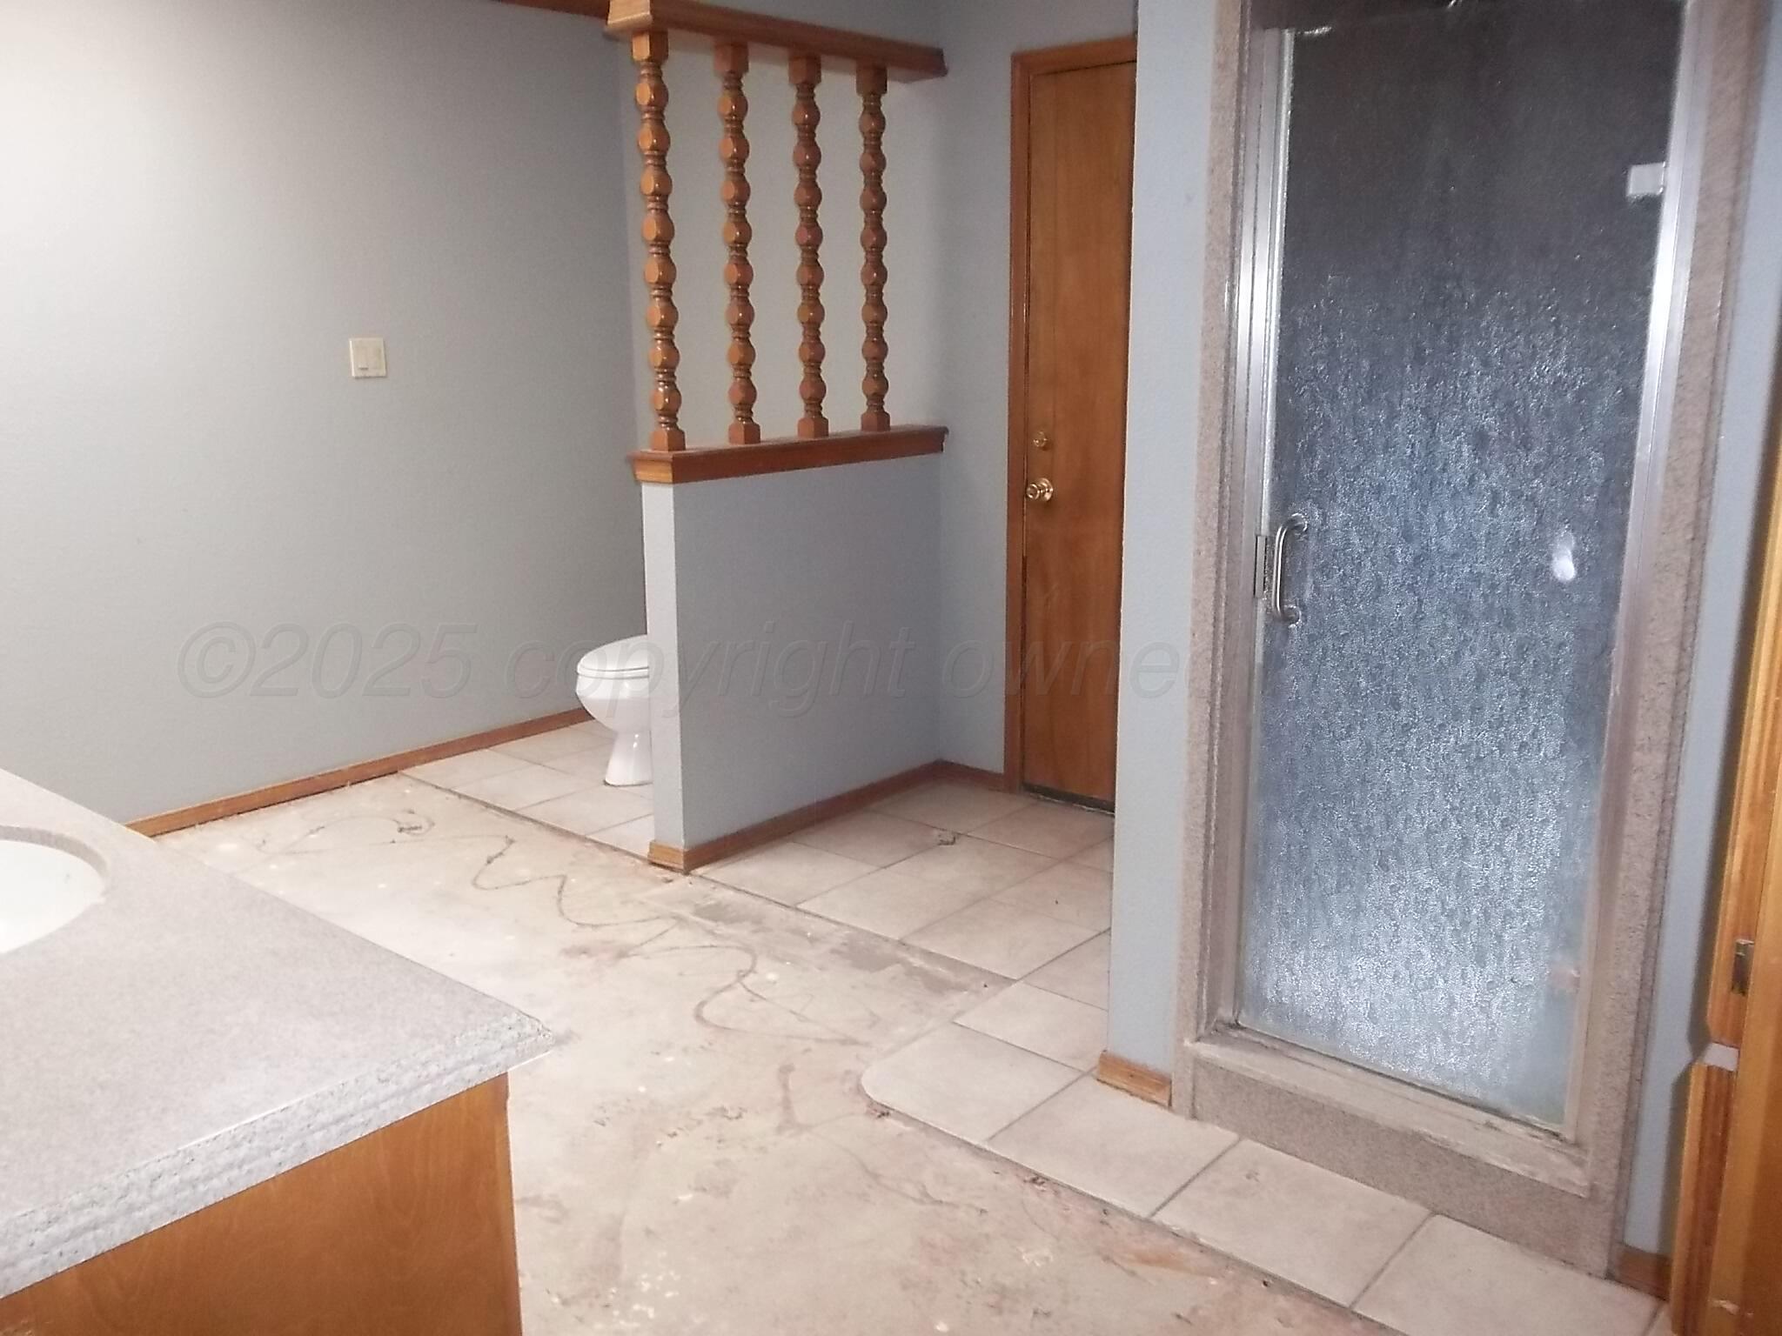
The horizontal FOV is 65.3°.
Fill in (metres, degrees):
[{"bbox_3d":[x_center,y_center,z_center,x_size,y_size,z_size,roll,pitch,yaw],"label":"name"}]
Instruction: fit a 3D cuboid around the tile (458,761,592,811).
[{"bbox_3d":[-1.131,0.380,4.363,0.322,0.010,0.322,11,17,40],"label":"tile"}]

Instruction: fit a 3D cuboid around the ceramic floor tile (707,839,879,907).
[{"bbox_3d":[-0.260,0.529,3.562,0.326,0.010,0.328,10,17,39],"label":"ceramic floor tile"}]

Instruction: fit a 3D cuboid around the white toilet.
[{"bbox_3d":[-0.695,-0.040,4.497,0.440,0.740,0.730,11,17,40],"label":"white toilet"}]

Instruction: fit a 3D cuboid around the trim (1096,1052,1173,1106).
[{"bbox_3d":[0.436,0.734,2.481,0.156,0.058,0.013,10,17,39],"label":"trim"}]

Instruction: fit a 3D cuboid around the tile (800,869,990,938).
[{"bbox_3d":[-0.006,0.573,3.358,0.328,0.010,0.328,10,17,39],"label":"tile"}]

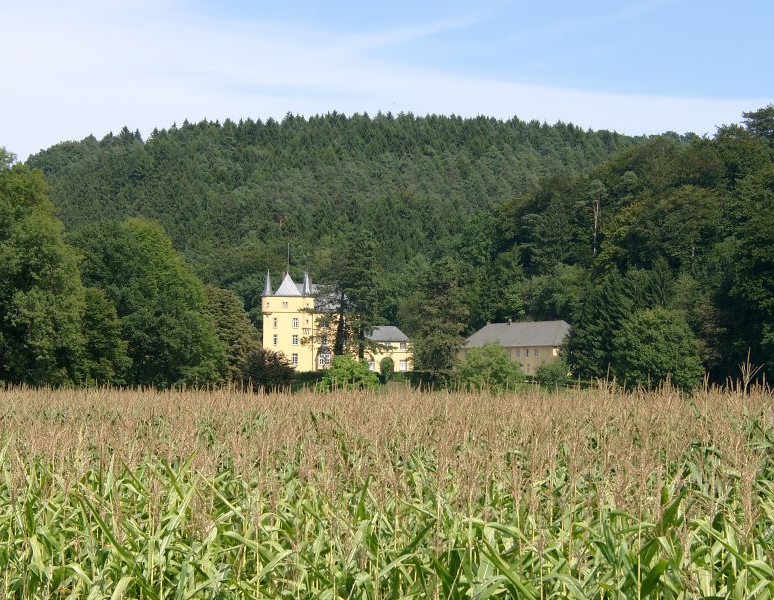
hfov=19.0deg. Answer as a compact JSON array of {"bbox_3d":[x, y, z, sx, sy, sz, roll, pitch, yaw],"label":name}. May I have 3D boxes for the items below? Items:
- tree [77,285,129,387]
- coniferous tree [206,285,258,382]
[{"bbox_3d":[-38.780,5.180,315.000,7.700,14.040,7.700,0,-2,0],"label":"tree"},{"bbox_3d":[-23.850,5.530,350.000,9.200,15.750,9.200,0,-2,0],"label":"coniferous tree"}]

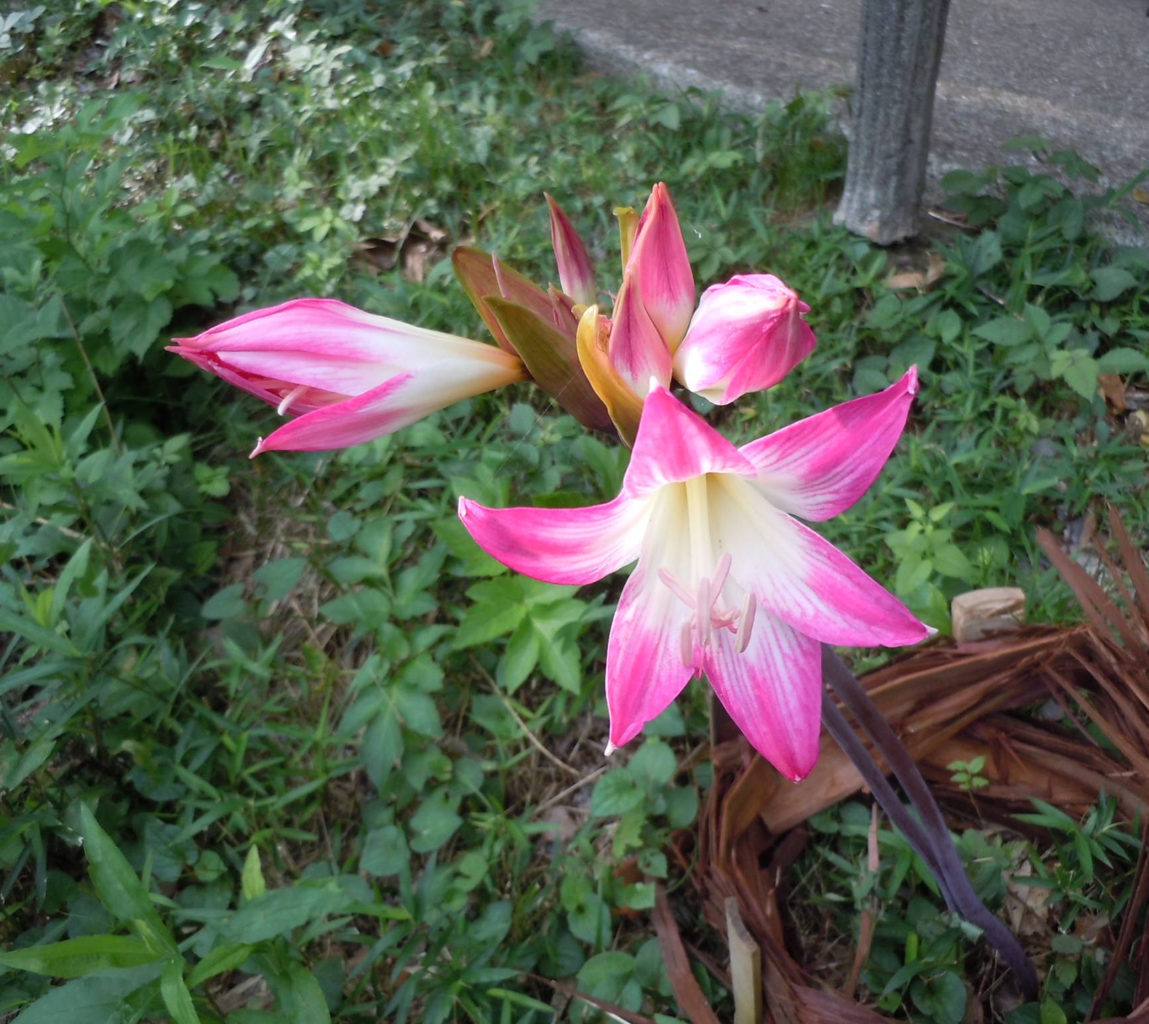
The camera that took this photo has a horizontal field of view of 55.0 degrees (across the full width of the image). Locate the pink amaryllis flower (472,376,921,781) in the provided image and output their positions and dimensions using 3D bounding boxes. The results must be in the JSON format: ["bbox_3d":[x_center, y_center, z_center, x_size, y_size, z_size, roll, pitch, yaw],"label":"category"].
[{"bbox_3d":[0.030,0.010,0.297,0.113,0.104,0.080,-1,24,0],"label":"pink amaryllis flower"}]

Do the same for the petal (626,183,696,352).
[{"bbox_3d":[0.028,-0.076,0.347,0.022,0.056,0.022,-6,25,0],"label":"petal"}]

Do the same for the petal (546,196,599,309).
[{"bbox_3d":[-0.002,-0.084,0.357,0.014,0.046,0.014,-19,24,0],"label":"petal"}]

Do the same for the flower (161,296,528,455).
[{"bbox_3d":[-0.068,-0.042,0.335,0.105,0.046,0.048,-3,35,0],"label":"flower"}]

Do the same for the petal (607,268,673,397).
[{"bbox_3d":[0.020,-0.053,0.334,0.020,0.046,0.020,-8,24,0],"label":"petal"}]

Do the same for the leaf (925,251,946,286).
[{"bbox_3d":[0.490,-0.330,1.500,0.032,0.030,0.052,-1,35,0],"label":"leaf"}]

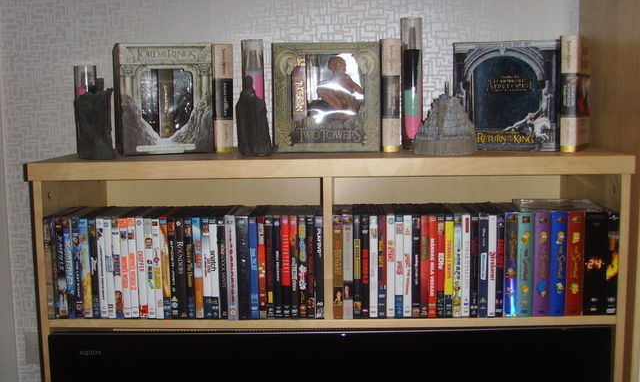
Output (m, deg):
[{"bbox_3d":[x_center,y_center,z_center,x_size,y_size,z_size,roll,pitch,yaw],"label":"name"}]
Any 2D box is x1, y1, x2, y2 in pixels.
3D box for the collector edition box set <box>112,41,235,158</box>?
[{"bbox_3d":[-0.321,-0.197,1.560,0.226,0.225,0.160,-3,7,-17],"label":"collector edition box set"}]

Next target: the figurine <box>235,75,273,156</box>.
[{"bbox_3d":[-0.130,-0.148,1.435,0.066,0.153,0.066,1,7,14],"label":"figurine"}]

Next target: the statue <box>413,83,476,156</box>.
[{"bbox_3d":[0.236,-0.139,1.381,0.115,0.137,0.105,3,8,29],"label":"statue"}]

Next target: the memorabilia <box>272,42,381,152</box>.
[{"bbox_3d":[0.013,-0.198,1.552,0.218,0.221,0.150,-1,7,-2],"label":"memorabilia"}]

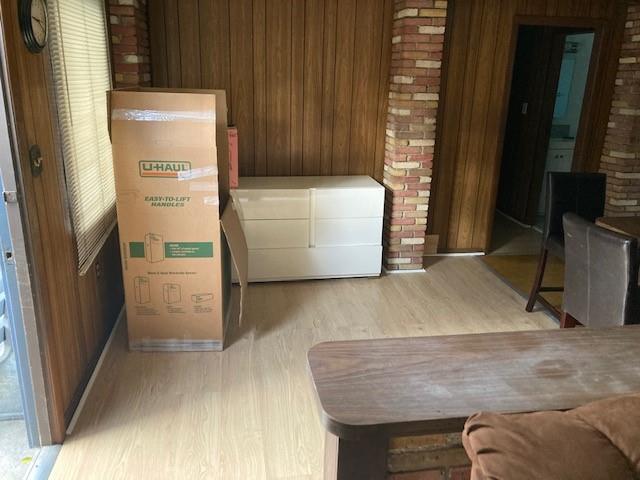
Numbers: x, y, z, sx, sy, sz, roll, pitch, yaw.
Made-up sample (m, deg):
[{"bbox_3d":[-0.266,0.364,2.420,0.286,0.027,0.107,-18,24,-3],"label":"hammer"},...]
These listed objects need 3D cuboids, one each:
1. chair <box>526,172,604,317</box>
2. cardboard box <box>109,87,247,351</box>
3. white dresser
[{"bbox_3d":[1.694,0.117,3.251,0.420,0.970,0.580,1,17,-3],"label":"chair"},{"bbox_3d":[-0.788,-0.131,3.045,0.590,1.420,0.600,0,17,-5],"label":"cardboard box"},{"bbox_3d":[-0.137,-0.113,4.224,1.190,0.725,0.490,-1,17,-9],"label":"white dresser"}]

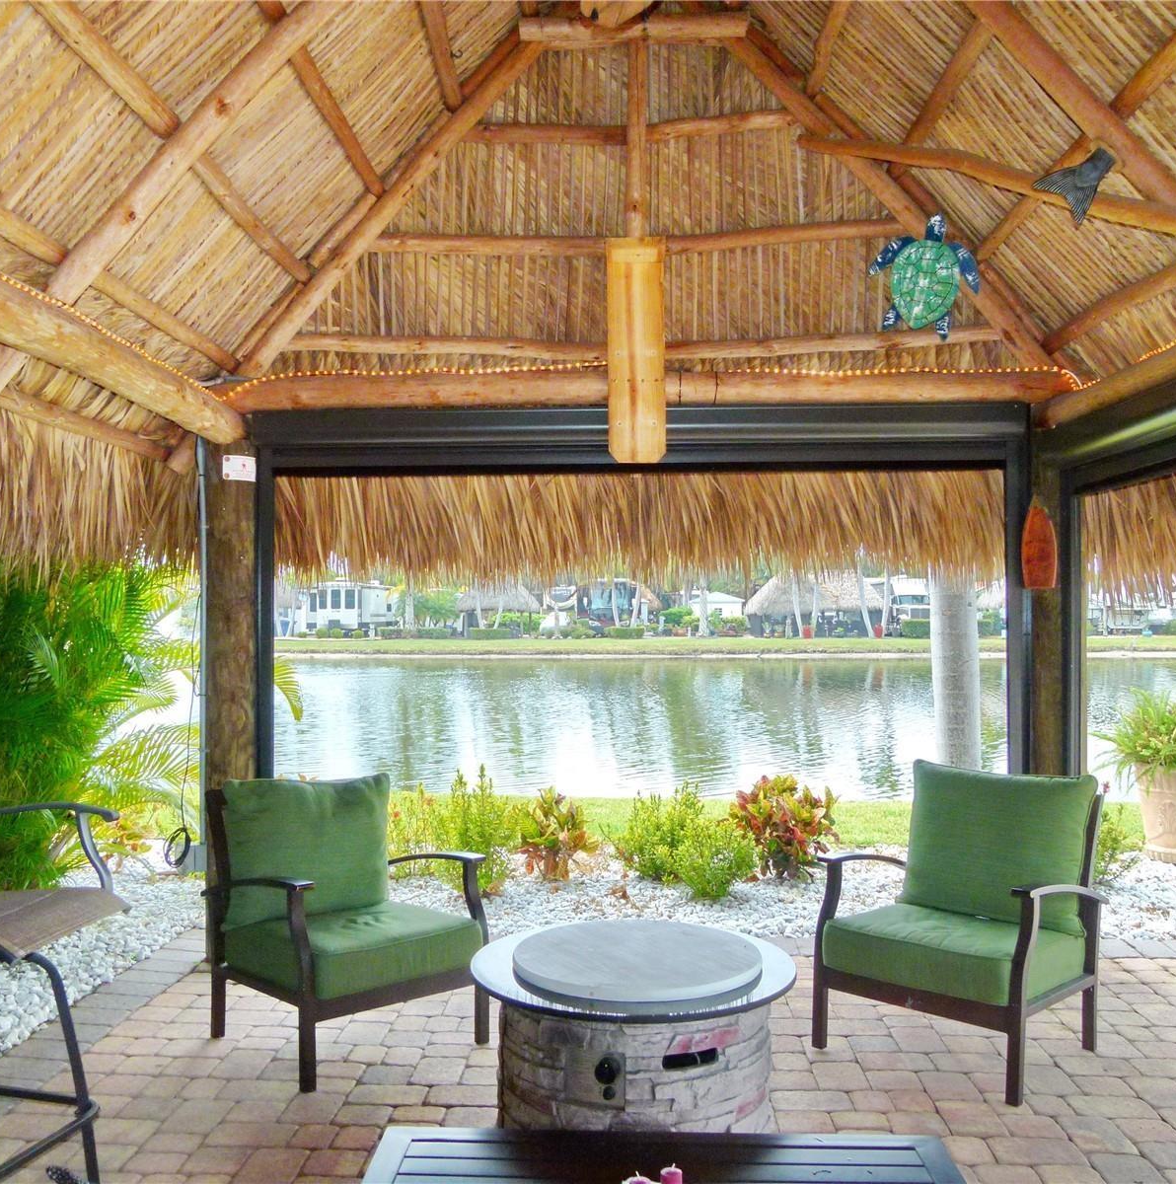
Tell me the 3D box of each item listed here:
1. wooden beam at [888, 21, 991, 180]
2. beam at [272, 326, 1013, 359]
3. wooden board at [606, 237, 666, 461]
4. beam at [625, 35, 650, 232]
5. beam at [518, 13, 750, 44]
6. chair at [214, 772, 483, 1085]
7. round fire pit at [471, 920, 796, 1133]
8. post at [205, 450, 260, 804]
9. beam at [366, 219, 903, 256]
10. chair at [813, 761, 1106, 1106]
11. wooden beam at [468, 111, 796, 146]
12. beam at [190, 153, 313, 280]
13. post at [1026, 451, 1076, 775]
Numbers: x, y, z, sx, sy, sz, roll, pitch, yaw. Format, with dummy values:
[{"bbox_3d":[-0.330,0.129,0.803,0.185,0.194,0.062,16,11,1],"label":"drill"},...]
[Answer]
[{"bbox_3d":[1.274,-1.774,4.200,0.068,0.068,1.281,0,-2,2],"label":"wooden beam"},{"bbox_3d":[0.222,-1.050,4.819,3.080,0.110,0.090,0,-1,2],"label":"beam"},{"bbox_3d":[0.203,-1.009,4.760,0.240,0.945,0.050,0,-2,2],"label":"wooden board"},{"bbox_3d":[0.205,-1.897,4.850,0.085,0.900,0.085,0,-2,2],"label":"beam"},{"bbox_3d":[0.188,-2.292,4.641,0.950,0.115,0.115,0,-1,2],"label":"beam"},{"bbox_3d":[-0.851,1.123,4.034,0.730,0.900,0.790,2,-2,-42],"label":"chair"},{"bbox_3d":[0.125,1.265,3.124,0.885,0.575,0.885,0,-2,0],"label":"round fire pit"},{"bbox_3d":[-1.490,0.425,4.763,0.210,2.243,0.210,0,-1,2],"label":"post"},{"bbox_3d":[0.199,-1.489,4.787,2.280,0.110,0.090,0,-1,2],"label":"beam"},{"bbox_3d":[1.267,1.074,3.865,0.720,0.900,0.720,-1,-1,43],"label":"chair"},{"bbox_3d":[0.183,-1.935,4.764,1.400,0.110,0.090,0,-1,2],"label":"wooden beam"},{"bbox_3d":[-1.225,-1.360,4.275,0.068,0.068,1.331,0,-1,1],"label":"beam"},{"bbox_3d":[1.912,0.427,4.673,0.205,2.220,0.205,0,-1,2],"label":"post"}]

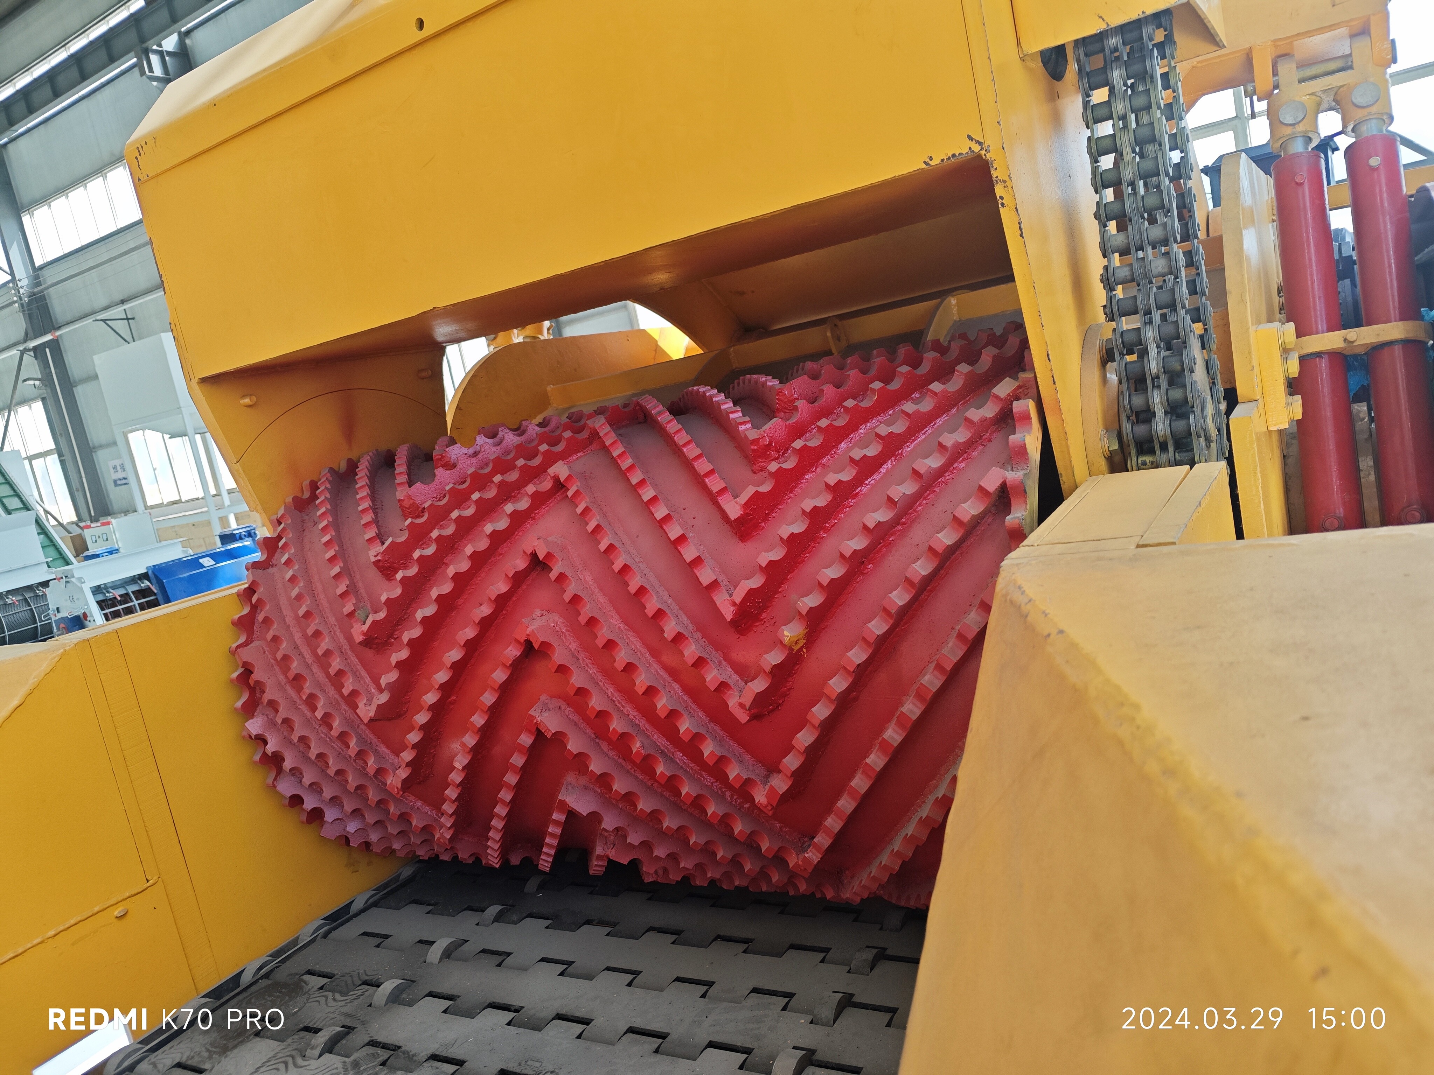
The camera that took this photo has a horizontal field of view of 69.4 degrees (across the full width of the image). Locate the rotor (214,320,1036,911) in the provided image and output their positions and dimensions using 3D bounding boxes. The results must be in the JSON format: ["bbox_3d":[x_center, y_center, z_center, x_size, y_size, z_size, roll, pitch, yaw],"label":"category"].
[{"bbox_3d":[-0.034,0.139,1.517,1.157,0.698,0.698,-6,9,31],"label":"rotor"}]

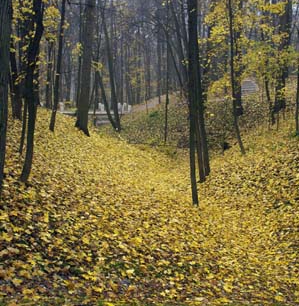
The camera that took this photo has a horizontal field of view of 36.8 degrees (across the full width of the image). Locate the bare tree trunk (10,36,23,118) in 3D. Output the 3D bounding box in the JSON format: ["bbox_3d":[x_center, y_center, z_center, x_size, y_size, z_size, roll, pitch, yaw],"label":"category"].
[{"bbox_3d":[-4.136,-2.320,14.000,0.340,2.650,0.340,0,2,0],"label":"bare tree trunk"}]

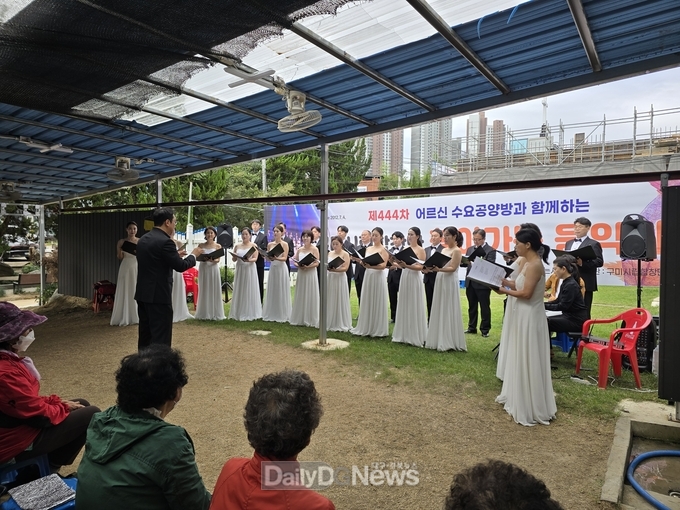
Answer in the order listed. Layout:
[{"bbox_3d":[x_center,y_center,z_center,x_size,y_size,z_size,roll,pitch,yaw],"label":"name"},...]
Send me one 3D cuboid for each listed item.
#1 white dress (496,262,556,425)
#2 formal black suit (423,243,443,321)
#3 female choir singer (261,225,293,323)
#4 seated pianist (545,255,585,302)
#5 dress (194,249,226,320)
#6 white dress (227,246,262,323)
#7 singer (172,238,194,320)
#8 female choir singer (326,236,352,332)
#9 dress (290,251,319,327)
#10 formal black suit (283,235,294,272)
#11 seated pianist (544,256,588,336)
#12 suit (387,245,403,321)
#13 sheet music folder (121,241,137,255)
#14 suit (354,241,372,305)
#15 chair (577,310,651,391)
[{"bbox_3d":[1.730,0.770,4.100,0.580,1.360,0.520,1,2,23],"label":"white dress"},{"bbox_3d":[1.692,0.501,7.800,0.500,1.433,0.360,1,1,30],"label":"formal black suit"},{"bbox_3d":[-1.098,0.301,8.000,0.560,1.682,0.550,1,1,18],"label":"female choir singer"},{"bbox_3d":[3.036,0.647,6.150,0.720,1.300,0.520,-1,2,-35],"label":"seated pianist"},{"bbox_3d":[-2.320,0.515,8.100,0.560,1.260,0.480,0,1,-12],"label":"dress"},{"bbox_3d":[-1.747,0.527,8.350,0.580,1.290,0.540,1,2,7],"label":"white dress"},{"bbox_3d":[-2.895,0.330,8.050,0.550,1.639,0.550,0,1,-14],"label":"singer"},{"bbox_3d":[-0.025,0.459,7.400,0.530,1.523,0.530,1,2,35],"label":"female choir singer"},{"bbox_3d":[-0.593,0.559,7.650,0.520,1.236,0.500,1,1,25],"label":"dress"},{"bbox_3d":[-1.115,0.350,9.000,0.500,1.500,0.360,1,1,9],"label":"formal black suit"},{"bbox_3d":[2.671,0.651,5.400,0.760,1.320,0.500,1,2,21],"label":"seated pianist"},{"bbox_3d":[1.050,0.500,8.400,0.500,1.420,0.360,1,1,27],"label":"suit"},{"bbox_3d":[-3.275,-0.096,7.200,0.420,0.290,0.100,0,40,-27],"label":"sheet music folder"},{"bbox_3d":[0.468,0.486,8.450,0.520,1.420,0.380,2,2,34],"label":"suit"},{"bbox_3d":[2.900,0.945,4.770,0.580,0.770,0.570,1,1,2],"label":"chair"}]

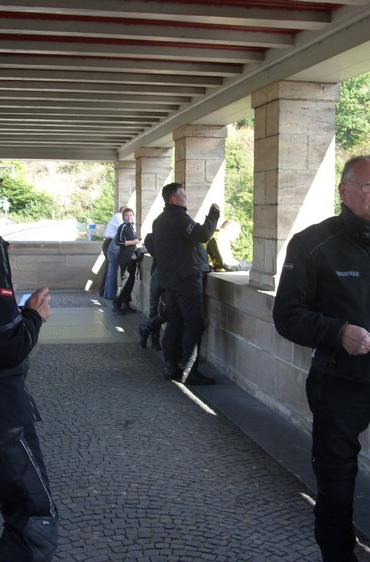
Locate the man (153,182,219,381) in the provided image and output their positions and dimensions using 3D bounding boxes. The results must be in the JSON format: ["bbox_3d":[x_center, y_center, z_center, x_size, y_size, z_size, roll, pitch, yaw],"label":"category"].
[{"bbox_3d":[0.010,0.019,7.553,0.580,1.840,0.540,-2,5,-26],"label":"man"}]

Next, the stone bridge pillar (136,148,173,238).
[{"bbox_3d":[-0.560,-1.421,14.451,0.555,1.776,0.754,-1,5,-12],"label":"stone bridge pillar"}]

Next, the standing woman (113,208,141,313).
[{"bbox_3d":[-0.919,-0.336,12.936,0.420,1.650,0.460,2,5,23],"label":"standing woman"}]

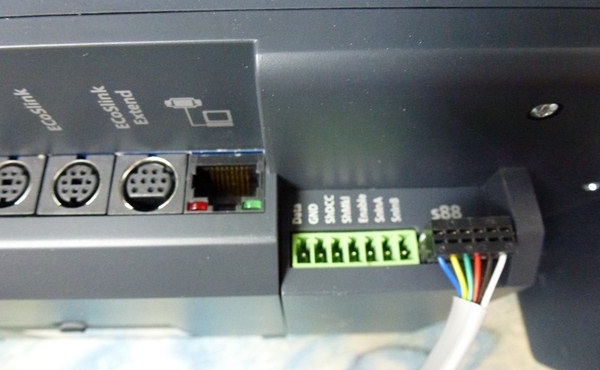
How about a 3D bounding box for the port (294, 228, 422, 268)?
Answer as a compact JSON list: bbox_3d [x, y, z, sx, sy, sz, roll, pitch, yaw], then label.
[{"bbox_3d":[0.011,0.014,0.089,0.026,0.007,0.008,-1,-20,-2],"label":"port"}]

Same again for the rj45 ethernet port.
[{"bbox_3d":[-0.015,0.001,0.090,0.016,0.013,0.012,-1,-20,-2],"label":"rj45 ethernet port"}]

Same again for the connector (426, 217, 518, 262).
[{"bbox_3d":[0.033,0.011,0.084,0.016,0.007,0.010,-1,-20,-2],"label":"connector"}]

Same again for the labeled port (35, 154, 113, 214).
[{"bbox_3d":[-0.045,0.002,0.088,0.013,0.013,0.011,-1,-20,-2],"label":"labeled port"}]

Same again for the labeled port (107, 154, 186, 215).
[{"bbox_3d":[-0.031,0.002,0.089,0.015,0.013,0.011,-1,-20,-2],"label":"labeled port"}]

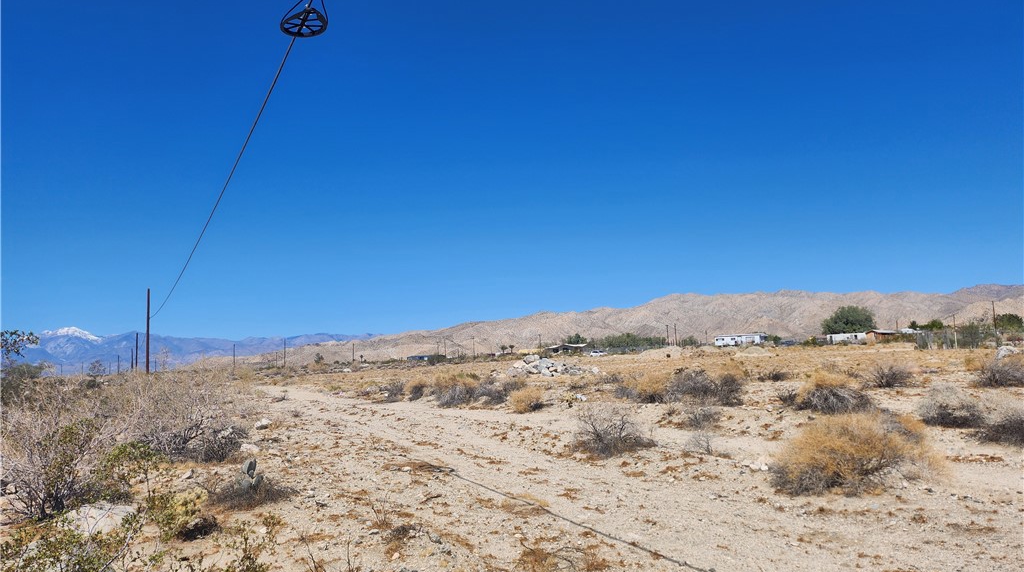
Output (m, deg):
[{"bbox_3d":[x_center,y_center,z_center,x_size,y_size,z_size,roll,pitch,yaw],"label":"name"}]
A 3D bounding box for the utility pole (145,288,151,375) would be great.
[{"bbox_3d":[-34.852,4.741,68.000,0.300,9.003,0.300,0,-6,0],"label":"utility pole"}]

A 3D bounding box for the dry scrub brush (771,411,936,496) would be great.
[{"bbox_3d":[4.136,1.962,8.600,1.970,0.908,1.700,0,-6,0],"label":"dry scrub brush"}]

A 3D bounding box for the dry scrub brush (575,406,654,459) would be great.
[{"bbox_3d":[1.704,2.368,11.800,1.303,0.798,1.150,0,-6,0],"label":"dry scrub brush"}]

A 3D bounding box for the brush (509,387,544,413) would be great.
[{"bbox_3d":[0.453,3.525,22.200,1.103,0.766,1.000,0,-6,0],"label":"brush"}]

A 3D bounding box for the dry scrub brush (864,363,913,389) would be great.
[{"bbox_3d":[12.572,2.955,23.708,1.379,0.802,1.180,-4,-6,27],"label":"dry scrub brush"}]

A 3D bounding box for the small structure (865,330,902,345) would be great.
[{"bbox_3d":[91.567,12.694,175.000,7.800,3.300,4.500,-2,-5,2],"label":"small structure"}]

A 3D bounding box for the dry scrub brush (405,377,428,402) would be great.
[{"bbox_3d":[-3.321,3.538,24.688,0.801,0.767,0.774,-1,-5,-8],"label":"dry scrub brush"}]

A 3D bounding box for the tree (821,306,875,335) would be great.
[{"bbox_3d":[104.903,12.351,222.000,16.885,11.882,15.500,0,-6,0],"label":"tree"}]

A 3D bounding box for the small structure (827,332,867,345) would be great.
[{"bbox_3d":[82.694,12.940,175.000,9.600,2.800,3.000,-4,-6,25],"label":"small structure"}]

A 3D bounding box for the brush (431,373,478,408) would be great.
[{"bbox_3d":[-1.692,3.045,20.892,1.363,0.973,1.166,-1,-5,-5],"label":"brush"}]

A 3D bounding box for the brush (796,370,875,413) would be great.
[{"bbox_3d":[7.282,2.370,16.081,1.567,0.920,1.321,-4,-6,24],"label":"brush"}]

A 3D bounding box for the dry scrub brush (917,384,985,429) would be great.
[{"bbox_3d":[7.959,2.154,12.887,1.025,0.740,0.869,-5,-6,31],"label":"dry scrub brush"}]

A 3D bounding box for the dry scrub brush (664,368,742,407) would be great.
[{"bbox_3d":[5.244,2.701,19.242,1.979,0.948,1.669,-3,-5,15],"label":"dry scrub brush"}]

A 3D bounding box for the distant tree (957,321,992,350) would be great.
[{"bbox_3d":[74.912,7.896,115.000,5.183,4.616,4.800,0,-6,0],"label":"distant tree"}]

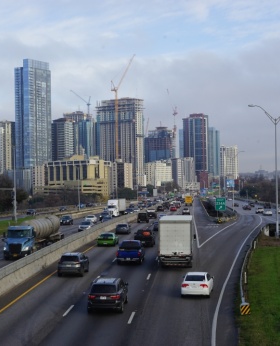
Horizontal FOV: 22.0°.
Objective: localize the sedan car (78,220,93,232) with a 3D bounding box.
[{"bbox_3d":[-8.300,8.270,113.600,1.820,1.460,4.650,-1,0,4],"label":"sedan car"}]

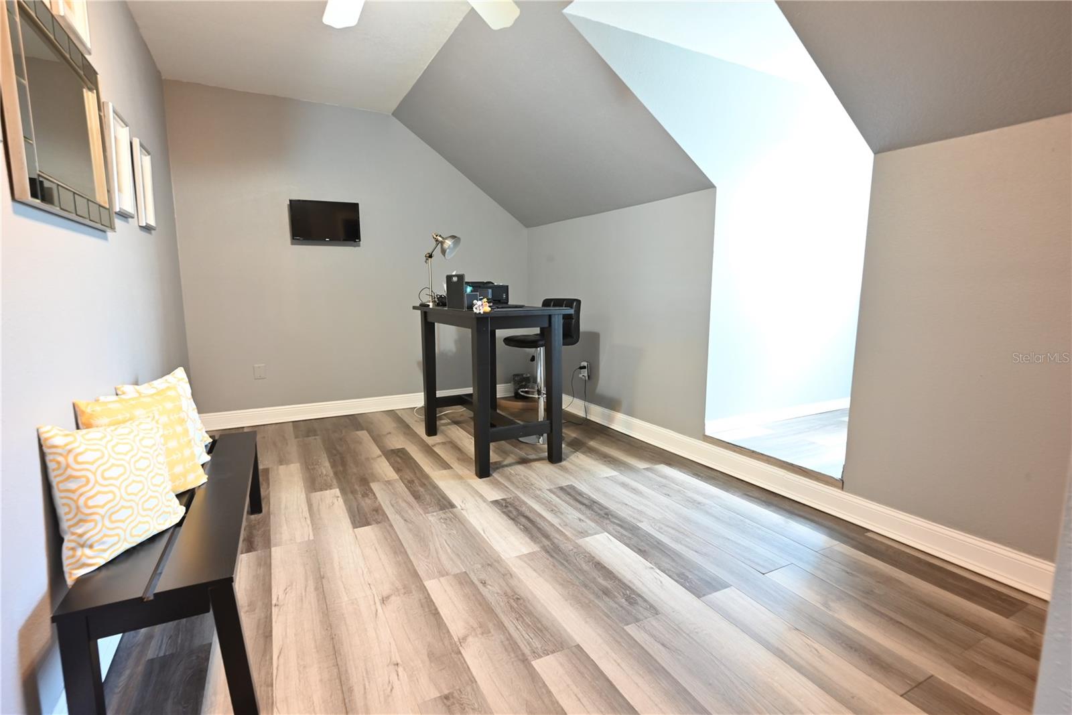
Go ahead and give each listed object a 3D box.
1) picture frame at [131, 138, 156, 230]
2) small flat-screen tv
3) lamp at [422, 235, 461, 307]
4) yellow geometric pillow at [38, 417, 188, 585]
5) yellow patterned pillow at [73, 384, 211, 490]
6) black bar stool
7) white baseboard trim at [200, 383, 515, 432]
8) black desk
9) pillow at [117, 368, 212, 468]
[{"bbox_3d":[-2.088,-0.903,2.701,0.027,0.430,0.360,-4,9,-29],"label":"picture frame"},{"bbox_3d":[-1.722,-1.105,4.162,0.523,0.324,0.056,-4,9,-28],"label":"small flat-screen tv"},{"bbox_3d":[-0.679,-0.620,3.599,0.278,0.520,0.161,3,8,20],"label":"lamp"},{"bbox_3d":[-1.130,0.333,1.381,0.124,0.383,0.405,-9,8,-1],"label":"yellow geometric pillow"},{"bbox_3d":[-1.264,0.294,1.657,0.124,0.395,0.407,-15,7,3],"label":"yellow patterned pillow"},{"bbox_3d":[0.035,0.087,3.739,0.477,1.043,0.416,-6,10,-38],"label":"black bar stool"},{"bbox_3d":[-1.370,0.421,4.629,2.914,0.135,0.018,-4,9,-28],"label":"white baseboard trim"},{"bbox_3d":[-0.336,0.151,3.503,0.666,0.979,1.132,-4,9,-30],"label":"black desk"},{"bbox_3d":[-1.402,0.250,1.941,0.124,0.402,0.410,-13,9,-5],"label":"pillow"}]

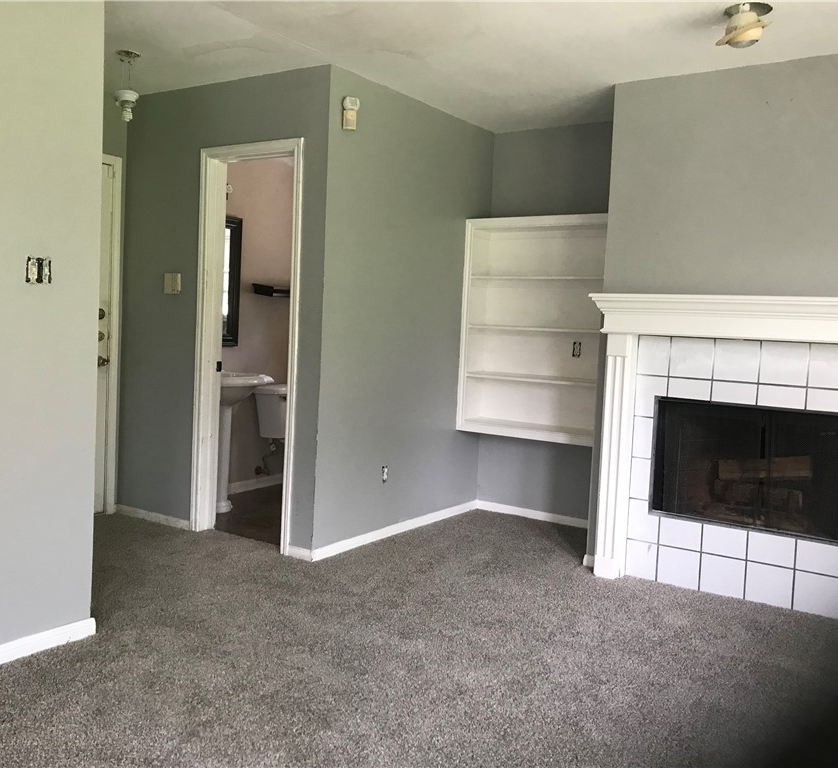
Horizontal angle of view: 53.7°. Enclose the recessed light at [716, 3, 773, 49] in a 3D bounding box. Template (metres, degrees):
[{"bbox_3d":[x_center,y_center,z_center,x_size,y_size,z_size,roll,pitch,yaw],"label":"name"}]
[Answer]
[{"bbox_3d":[1.230,-1.342,3.129,0.200,0.145,0.200,5,5,33],"label":"recessed light"}]

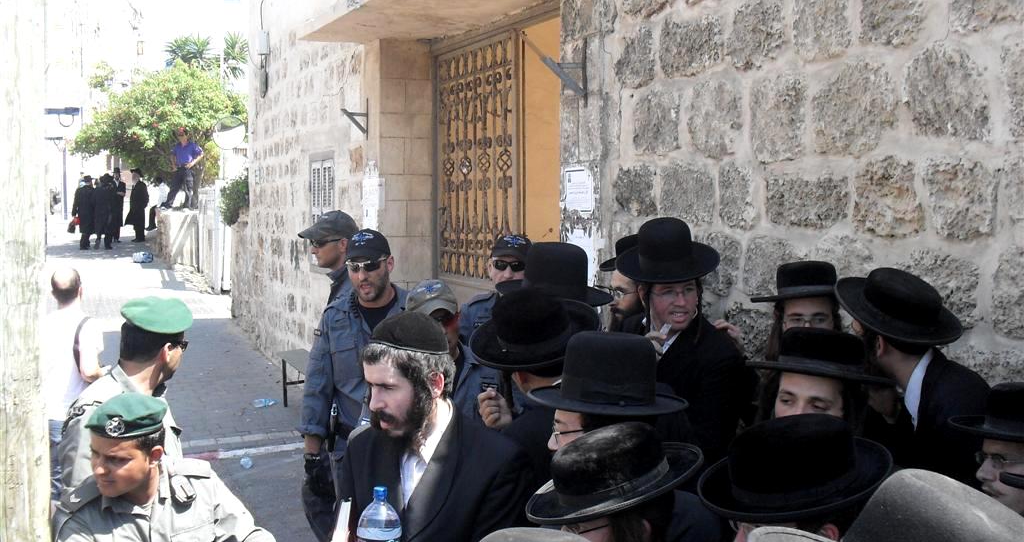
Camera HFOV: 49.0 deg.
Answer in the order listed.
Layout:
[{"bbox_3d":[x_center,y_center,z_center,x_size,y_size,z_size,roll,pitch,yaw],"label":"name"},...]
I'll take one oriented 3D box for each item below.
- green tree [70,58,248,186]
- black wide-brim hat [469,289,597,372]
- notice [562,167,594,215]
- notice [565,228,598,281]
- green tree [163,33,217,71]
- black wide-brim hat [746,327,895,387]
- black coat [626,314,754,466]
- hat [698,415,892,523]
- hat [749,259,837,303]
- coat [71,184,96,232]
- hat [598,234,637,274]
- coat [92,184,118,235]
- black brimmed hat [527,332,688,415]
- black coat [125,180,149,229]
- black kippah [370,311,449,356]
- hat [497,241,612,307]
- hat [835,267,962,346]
[{"bbox_3d":[-8.310,-3.218,26.500,3.900,3.400,3.600,0,5,0],"label":"green tree"},{"bbox_3d":[0.050,0.113,2.828,0.345,0.118,0.320,-9,24,4],"label":"black wide-brim hat"},{"bbox_3d":[0.316,-0.377,5.300,0.010,0.215,0.300,-2,6,-21],"label":"notice"},{"bbox_3d":[0.322,-0.068,5.250,0.010,0.280,0.320,-2,6,-21],"label":"notice"},{"bbox_3d":[-10.884,-4.807,38.279,2.000,6.400,2.000,0,5,0],"label":"green tree"},{"bbox_3d":[0.673,0.172,2.428,0.320,0.112,0.345,9,3,37],"label":"black wide-brim hat"},{"bbox_3d":[0.619,0.599,3.972,0.520,0.920,0.320,3,6,27],"label":"black coat"},{"bbox_3d":[0.495,0.332,1.970,0.340,0.130,0.325,-8,15,5],"label":"hat"},{"bbox_3d":[0.870,0.028,3.320,0.330,0.120,0.345,-4,1,17],"label":"hat"},{"bbox_3d":[-10.763,-1.548,28.300,0.600,1.180,0.380,2,5,23],"label":"coat"},{"bbox_3d":[0.513,-0.073,4.450,0.330,0.125,0.310,-12,16,-35],"label":"hat"},{"bbox_3d":[-10.210,-1.543,28.200,0.580,1.270,0.380,1,5,12],"label":"coat"},{"bbox_3d":[0.211,0.212,2.443,0.350,0.142,0.320,2,6,-6],"label":"black brimmed hat"},{"bbox_3d":[-9.353,-1.631,28.000,0.600,1.150,0.500,-2,6,-20],"label":"black coat"},{"bbox_3d":[-0.226,0.139,2.500,0.180,0.085,0.170,1,9,-37],"label":"black kippah"},{"bbox_3d":[0.129,-0.002,3.110,0.320,0.145,0.345,7,9,-1],"label":"hat"},{"bbox_3d":[0.948,0.054,2.708,0.320,0.112,0.345,-7,32,-33],"label":"hat"}]

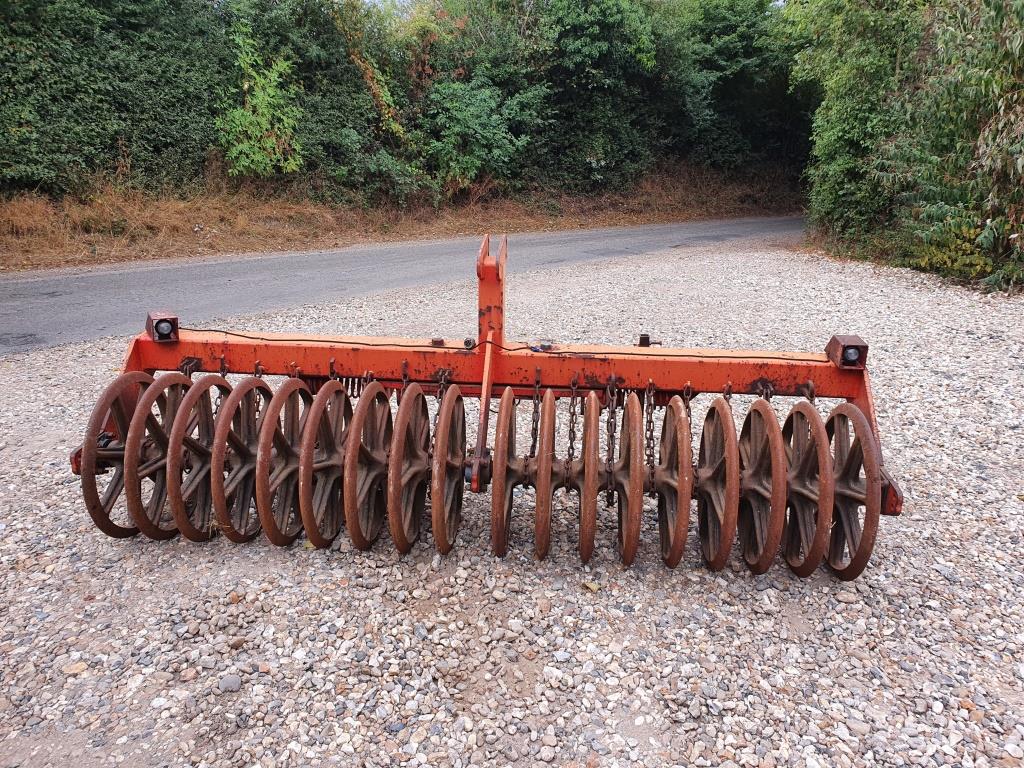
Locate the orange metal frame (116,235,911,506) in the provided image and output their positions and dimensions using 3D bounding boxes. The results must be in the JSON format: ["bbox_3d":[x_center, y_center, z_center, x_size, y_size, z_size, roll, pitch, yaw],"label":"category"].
[{"bbox_3d":[-0.114,-0.124,3.352,3.350,0.973,0.889,3,16,3],"label":"orange metal frame"}]

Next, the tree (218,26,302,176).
[{"bbox_3d":[-5.041,-5.703,15.417,1.750,3.050,1.500,3,16,3],"label":"tree"}]

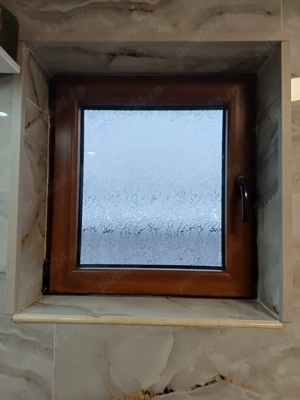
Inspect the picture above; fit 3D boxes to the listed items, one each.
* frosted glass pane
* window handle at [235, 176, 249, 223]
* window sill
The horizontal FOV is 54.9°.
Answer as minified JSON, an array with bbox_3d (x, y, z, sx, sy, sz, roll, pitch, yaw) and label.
[{"bbox_3d":[0.005,-0.041,0.940,0.460,0.512,0.024,1,-2,2],"label":"frosted glass pane"},{"bbox_3d":[0.283,-0.002,0.881,0.033,0.141,0.055,1,-2,2],"label":"window handle"},{"bbox_3d":[-0.007,0.315,0.829,0.688,0.020,0.193,1,-2,2],"label":"window sill"}]

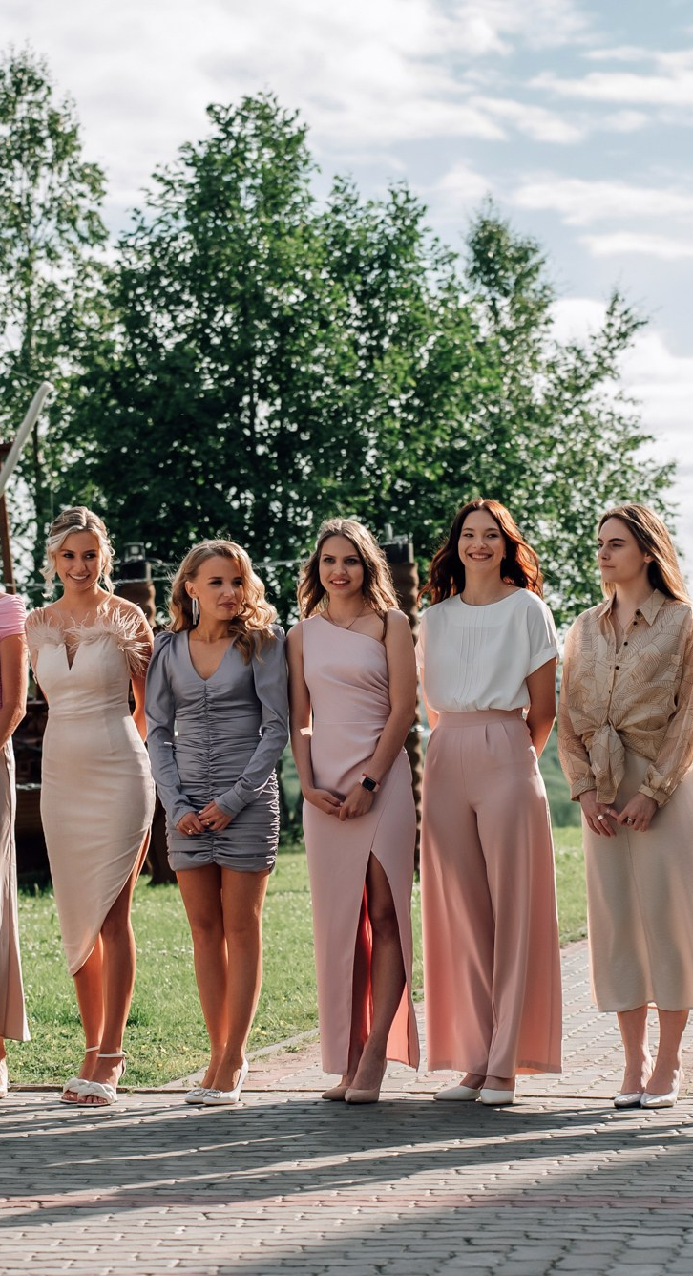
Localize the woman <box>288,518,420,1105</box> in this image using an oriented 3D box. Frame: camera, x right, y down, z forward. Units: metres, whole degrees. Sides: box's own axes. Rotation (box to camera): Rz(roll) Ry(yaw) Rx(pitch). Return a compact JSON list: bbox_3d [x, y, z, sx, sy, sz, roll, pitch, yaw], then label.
[{"bbox_3d":[0.022,0.506,11.650,0.420,1.710,0.340,-1,-1,19],"label":"woman"}]

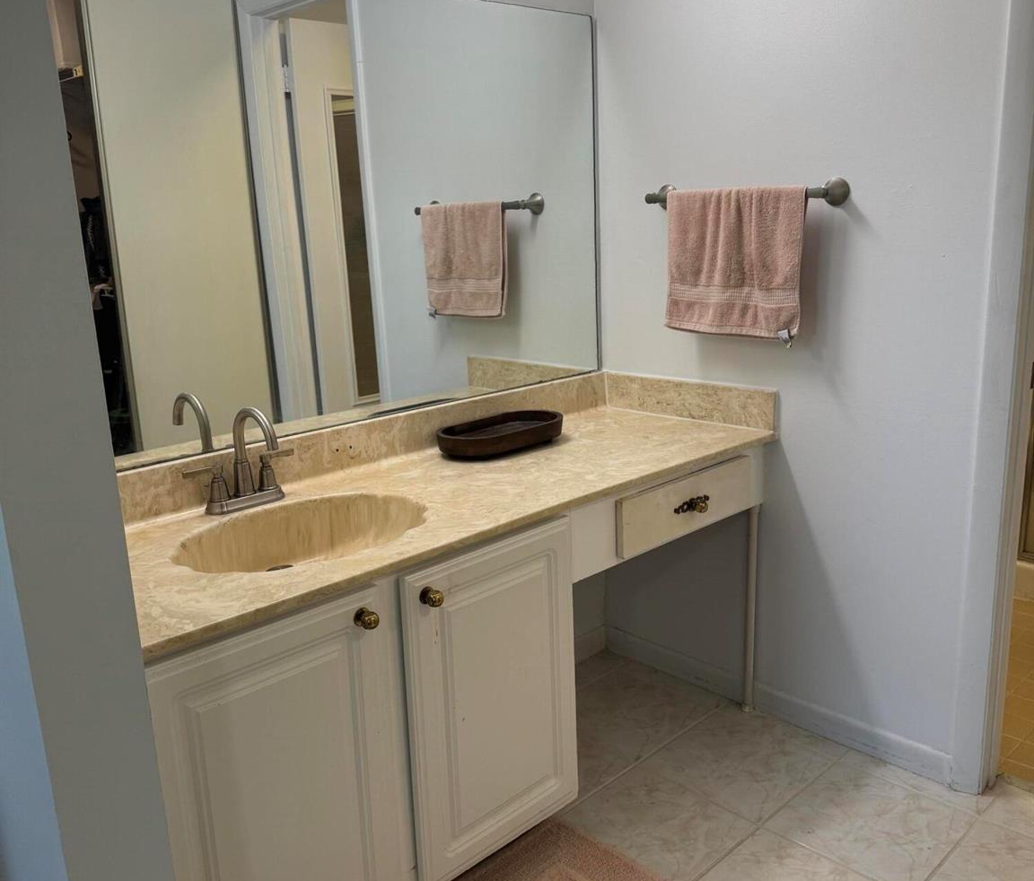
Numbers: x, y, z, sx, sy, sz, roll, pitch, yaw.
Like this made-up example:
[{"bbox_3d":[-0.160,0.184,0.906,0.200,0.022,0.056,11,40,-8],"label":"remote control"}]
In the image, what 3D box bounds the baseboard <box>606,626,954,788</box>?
[{"bbox_3d":[0.621,0.670,2.523,0.014,0.075,1.037,-15,19,-41],"label":"baseboard"}]

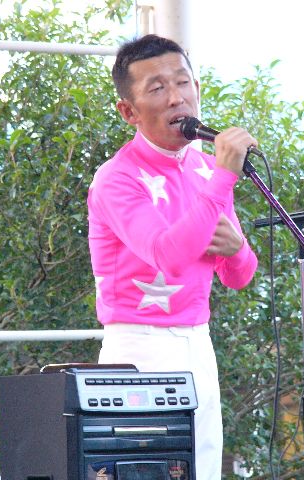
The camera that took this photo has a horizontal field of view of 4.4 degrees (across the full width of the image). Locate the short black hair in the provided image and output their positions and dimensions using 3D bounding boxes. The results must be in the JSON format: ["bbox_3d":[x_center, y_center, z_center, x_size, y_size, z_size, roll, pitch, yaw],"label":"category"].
[{"bbox_3d":[-0.003,-0.348,8.210,0.167,0.148,0.195,-12,-7,-24],"label":"short black hair"}]

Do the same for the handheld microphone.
[{"bbox_3d":[0.142,-0.204,8.060,0.190,0.052,0.052,19,8,25],"label":"handheld microphone"}]

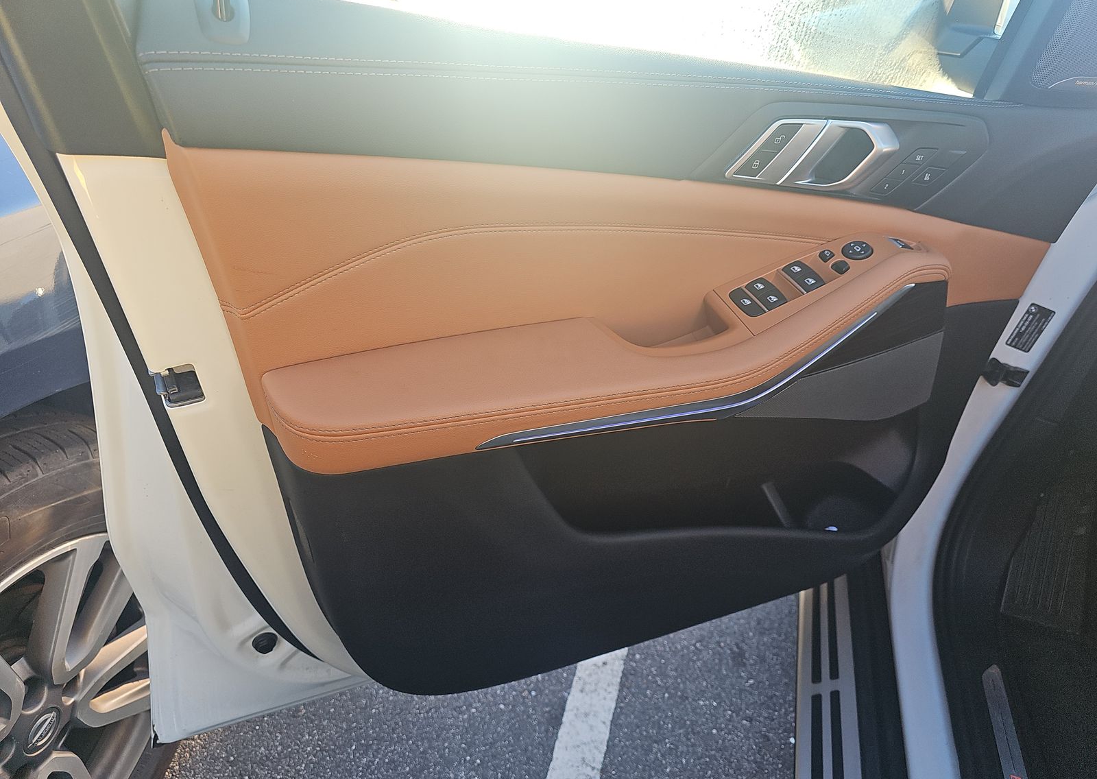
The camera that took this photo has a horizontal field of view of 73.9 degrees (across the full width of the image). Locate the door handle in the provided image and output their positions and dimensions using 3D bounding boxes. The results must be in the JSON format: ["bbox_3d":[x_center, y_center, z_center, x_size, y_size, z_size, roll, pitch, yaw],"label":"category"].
[{"bbox_3d":[0.272,-0.241,0.746,0.192,0.075,0.040,-9,28,-17],"label":"door handle"}]

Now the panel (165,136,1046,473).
[{"bbox_3d":[0.205,-0.114,0.682,0.970,0.252,0.130,-9,40,-20],"label":"panel"}]

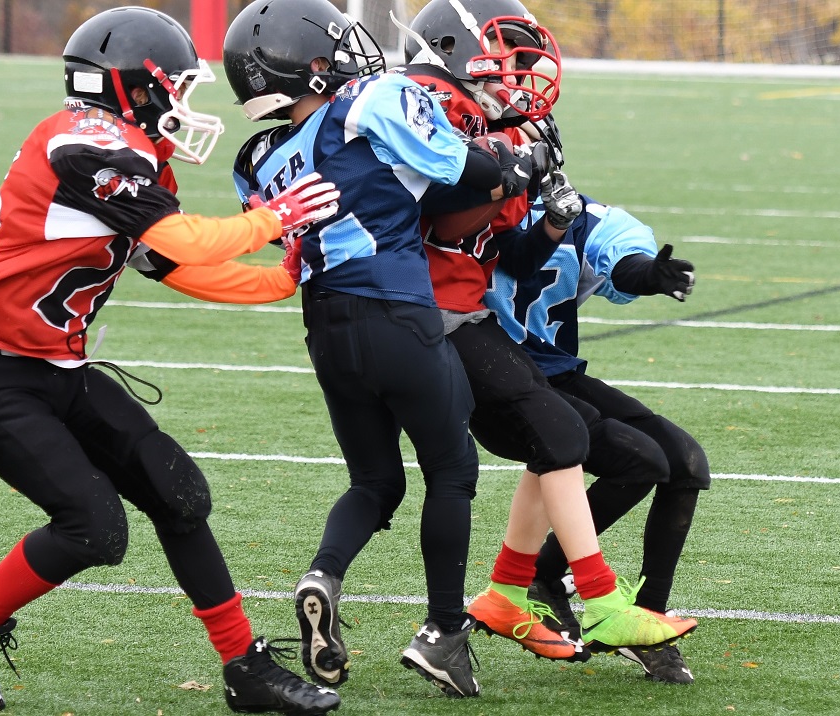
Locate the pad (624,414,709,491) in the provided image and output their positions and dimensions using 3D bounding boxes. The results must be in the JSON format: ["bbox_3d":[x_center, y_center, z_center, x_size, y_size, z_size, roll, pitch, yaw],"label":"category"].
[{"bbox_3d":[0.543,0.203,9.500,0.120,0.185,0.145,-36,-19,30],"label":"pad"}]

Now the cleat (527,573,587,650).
[{"bbox_3d":[0.293,0.567,9.550,0.095,0.125,0.250,-12,41,-39],"label":"cleat"}]

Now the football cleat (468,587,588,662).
[{"bbox_3d":[0.216,0.548,9.080,0.245,0.125,0.095,21,7,0],"label":"football cleat"}]

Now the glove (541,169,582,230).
[{"bbox_3d":[0.294,-0.328,9.120,0.085,0.125,0.085,-17,6,-23],"label":"glove"}]

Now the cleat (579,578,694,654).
[{"bbox_3d":[0.463,0.548,9.300,0.255,0.140,0.095,-4,3,16],"label":"cleat"}]

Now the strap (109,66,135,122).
[{"bbox_3d":[-0.600,-0.531,8.840,0.025,0.118,0.025,-19,0,0],"label":"strap"}]

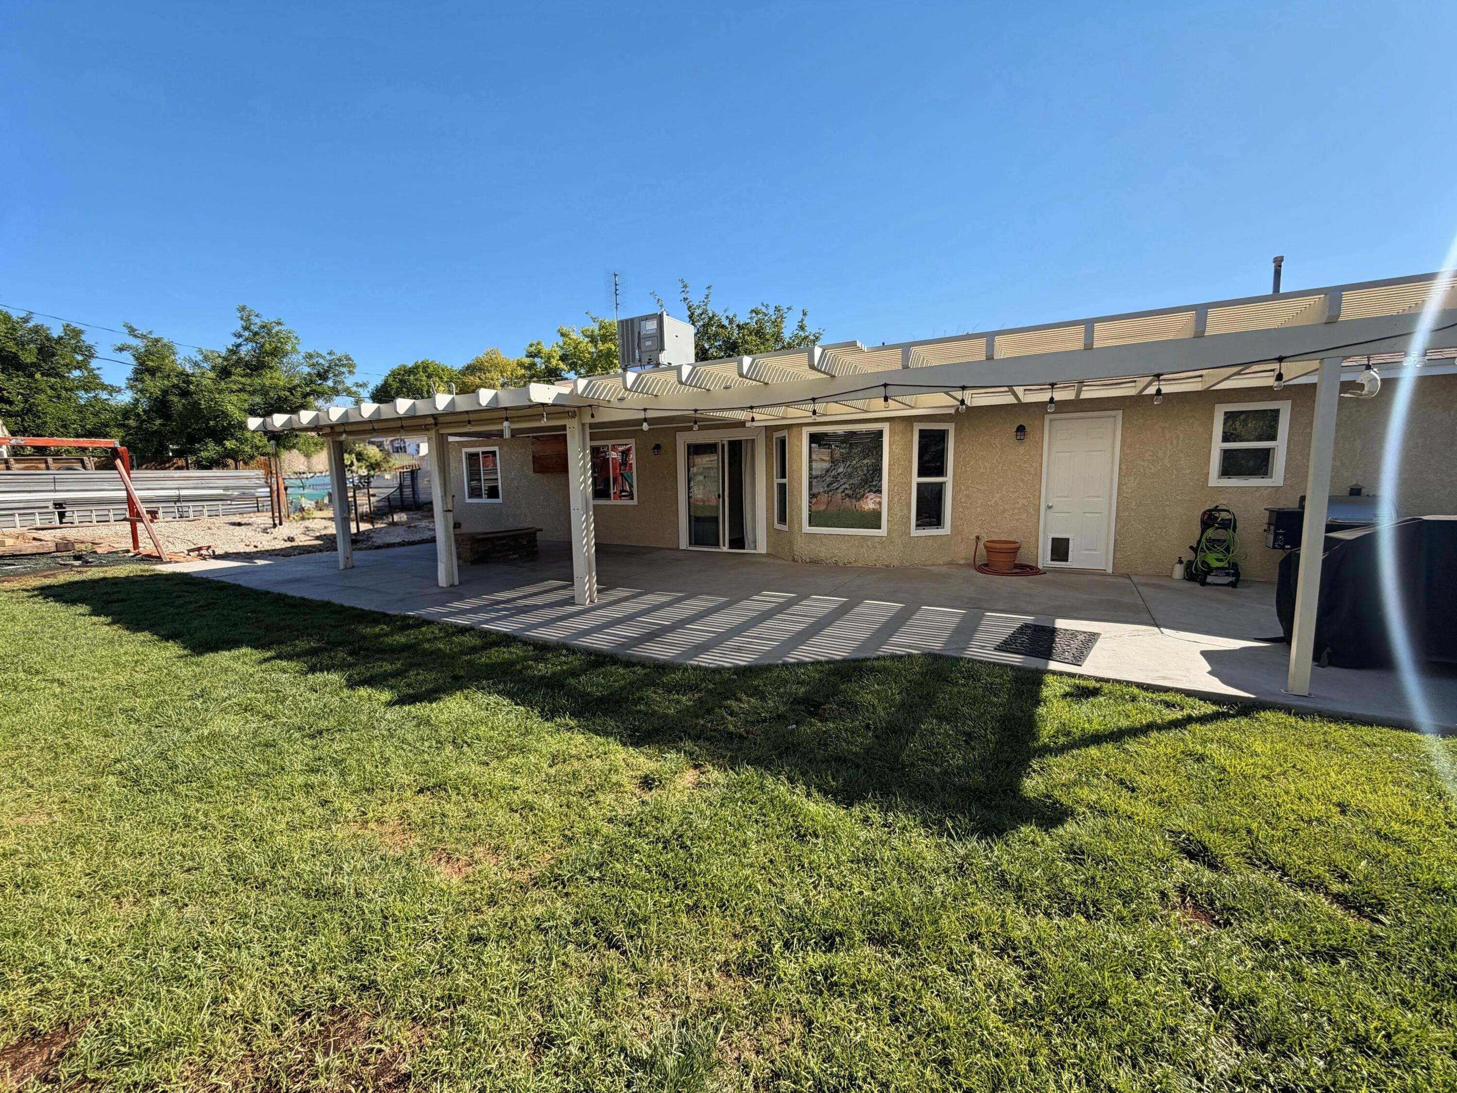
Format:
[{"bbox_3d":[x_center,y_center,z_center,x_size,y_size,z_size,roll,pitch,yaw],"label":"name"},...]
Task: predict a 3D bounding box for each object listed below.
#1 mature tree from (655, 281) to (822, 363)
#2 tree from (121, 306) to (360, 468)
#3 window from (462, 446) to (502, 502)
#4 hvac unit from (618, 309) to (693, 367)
[{"bbox_3d":[0.433,-6.049,23.839,7.000,9.191,6.500,-1,7,1],"label":"mature tree"},{"bbox_3d":[-15.715,-4.416,19.082,6.000,6.665,5.700,-6,8,-38],"label":"tree"},{"bbox_3d":[-5.798,-1.666,13.912,1.288,1.286,0.100,3,8,29],"label":"window"},{"bbox_3d":[-1.798,-5.080,14.942,1.333,1.136,1.309,3,8,29],"label":"hvac unit"}]

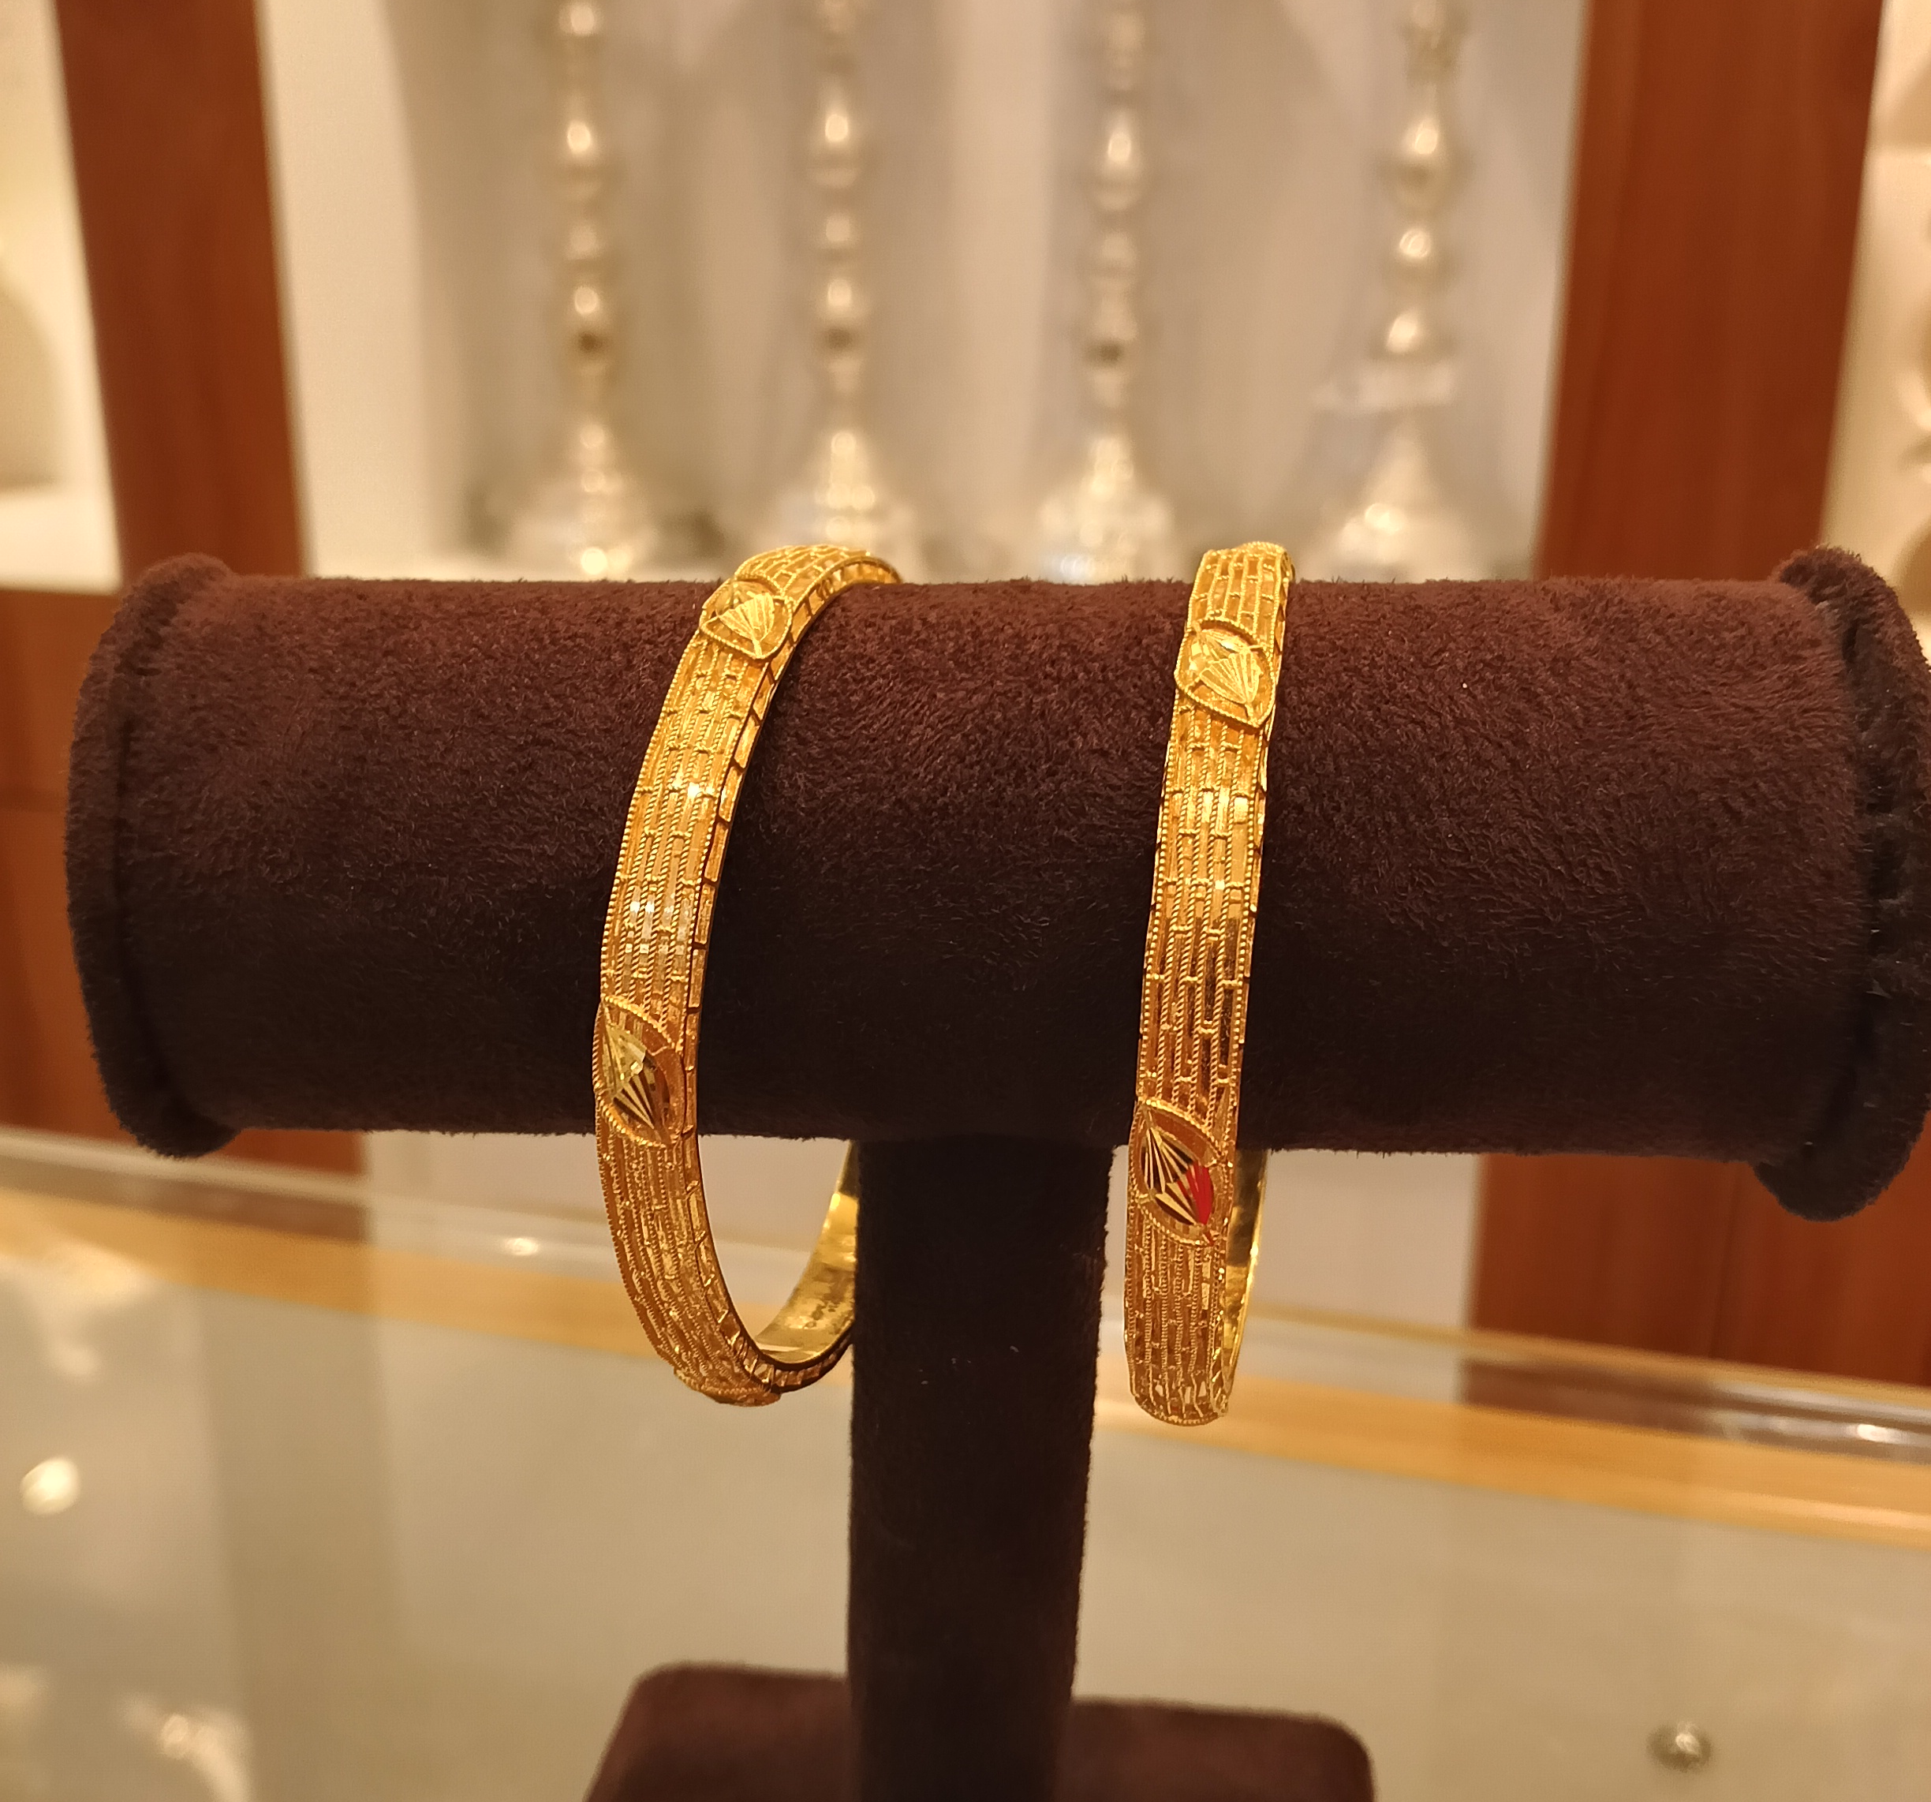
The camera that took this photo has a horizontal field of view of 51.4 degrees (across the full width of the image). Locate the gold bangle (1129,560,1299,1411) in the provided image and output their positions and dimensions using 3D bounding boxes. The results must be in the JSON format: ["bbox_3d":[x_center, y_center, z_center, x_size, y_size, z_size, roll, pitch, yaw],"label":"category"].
[{"bbox_3d":[0.020,0.006,0.155,0.007,0.066,0.066,5,16,11],"label":"gold bangle"}]

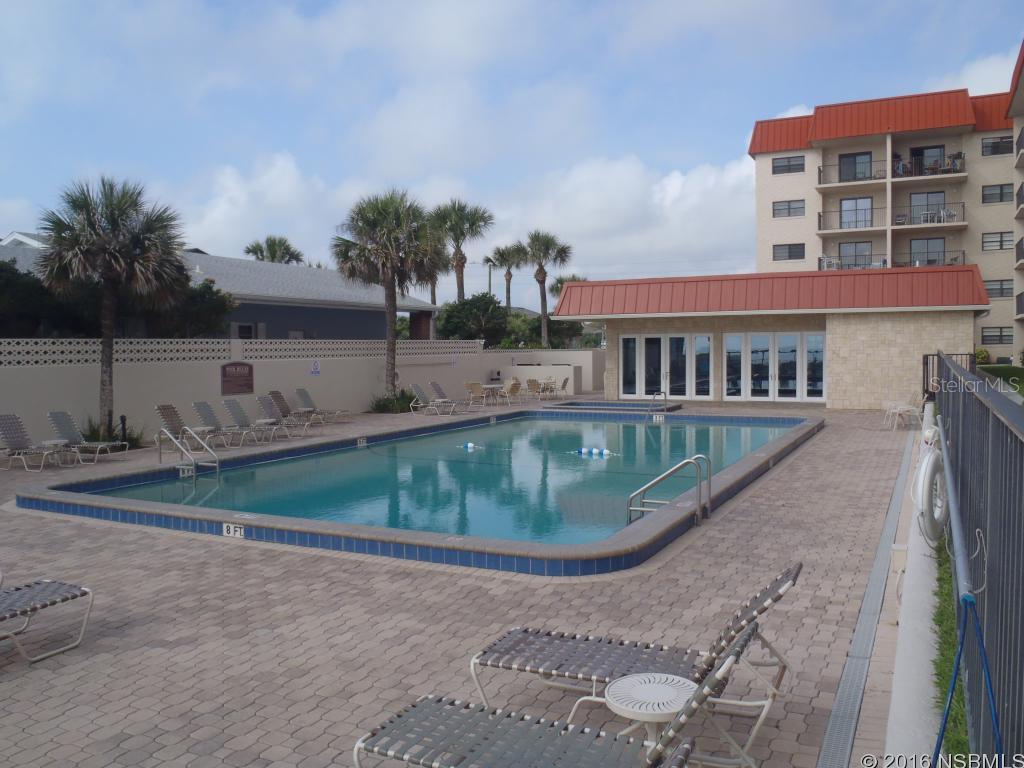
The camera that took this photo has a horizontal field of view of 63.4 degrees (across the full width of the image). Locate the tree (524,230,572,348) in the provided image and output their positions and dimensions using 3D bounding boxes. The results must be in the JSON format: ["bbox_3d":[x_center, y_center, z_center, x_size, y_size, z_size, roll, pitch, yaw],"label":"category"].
[{"bbox_3d":[2.006,-4.139,45.191,2.650,8.409,2.650,0,3,0],"label":"tree"}]

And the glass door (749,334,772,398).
[{"bbox_3d":[9.115,-0.592,30.286,0.905,2.465,0.080,1,3,24],"label":"glass door"}]

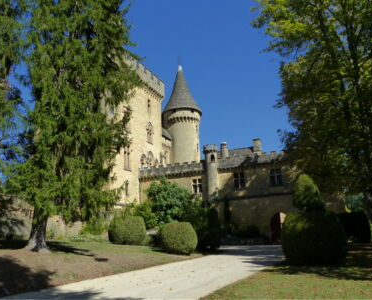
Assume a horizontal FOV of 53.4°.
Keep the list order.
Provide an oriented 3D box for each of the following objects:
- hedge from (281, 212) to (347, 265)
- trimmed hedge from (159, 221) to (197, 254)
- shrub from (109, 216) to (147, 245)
[{"bbox_3d":[5.255,3.640,15.211,2.600,2.080,2.600,-6,-13,18],"label":"hedge"},{"bbox_3d":[-0.473,5.585,23.336,2.340,1.930,2.340,-2,-13,-2],"label":"trimmed hedge"},{"bbox_3d":[-3.972,5.449,25.110,2.550,1.920,2.550,0,-13,-9],"label":"shrub"}]

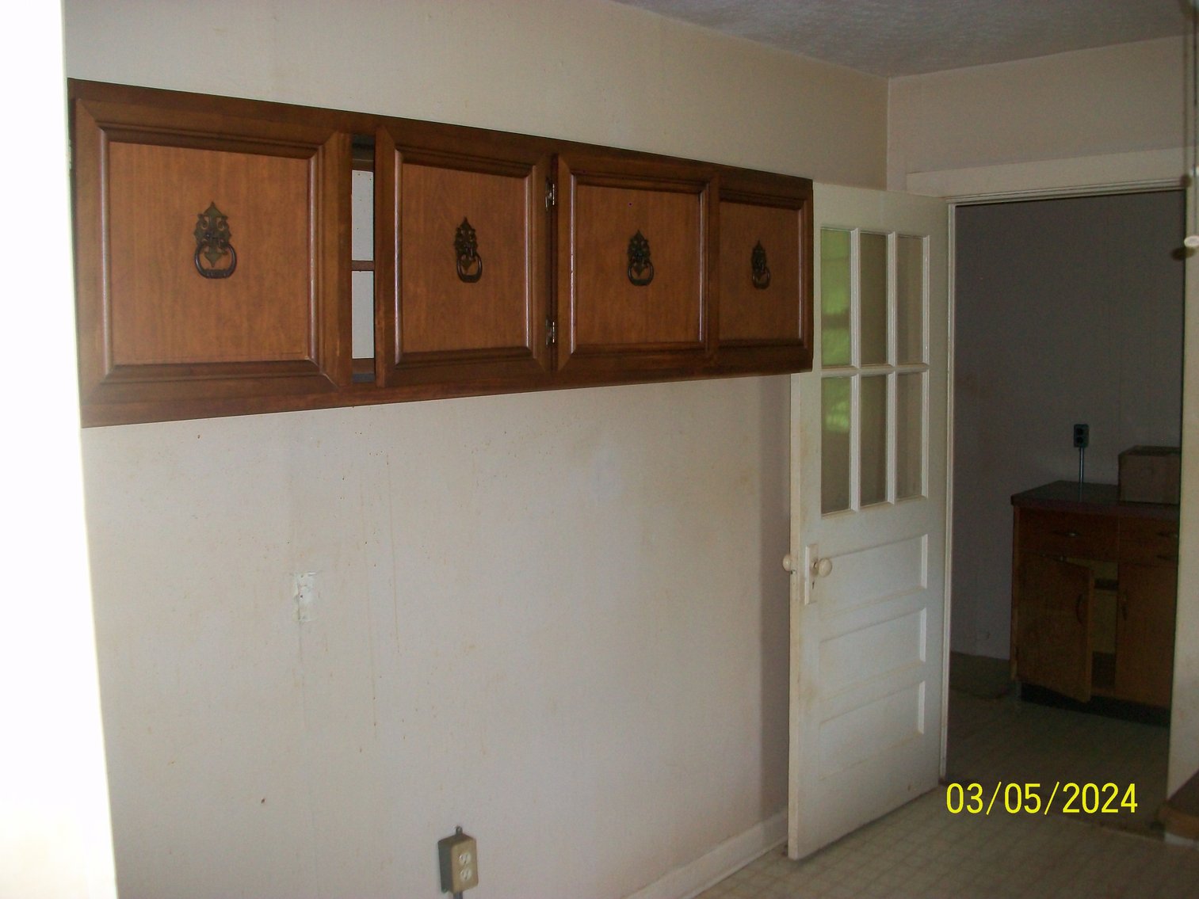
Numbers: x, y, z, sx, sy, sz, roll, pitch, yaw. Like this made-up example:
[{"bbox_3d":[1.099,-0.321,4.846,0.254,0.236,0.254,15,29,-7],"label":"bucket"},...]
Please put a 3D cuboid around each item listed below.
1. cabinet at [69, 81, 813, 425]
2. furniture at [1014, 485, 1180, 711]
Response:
[{"bbox_3d":[-0.212,-0.379,2.507,0.310,0.506,1.965,5,9,43],"label":"cabinet"},{"bbox_3d":[2.255,0.644,4.912,0.883,0.888,0.616,5,9,43],"label":"furniture"}]

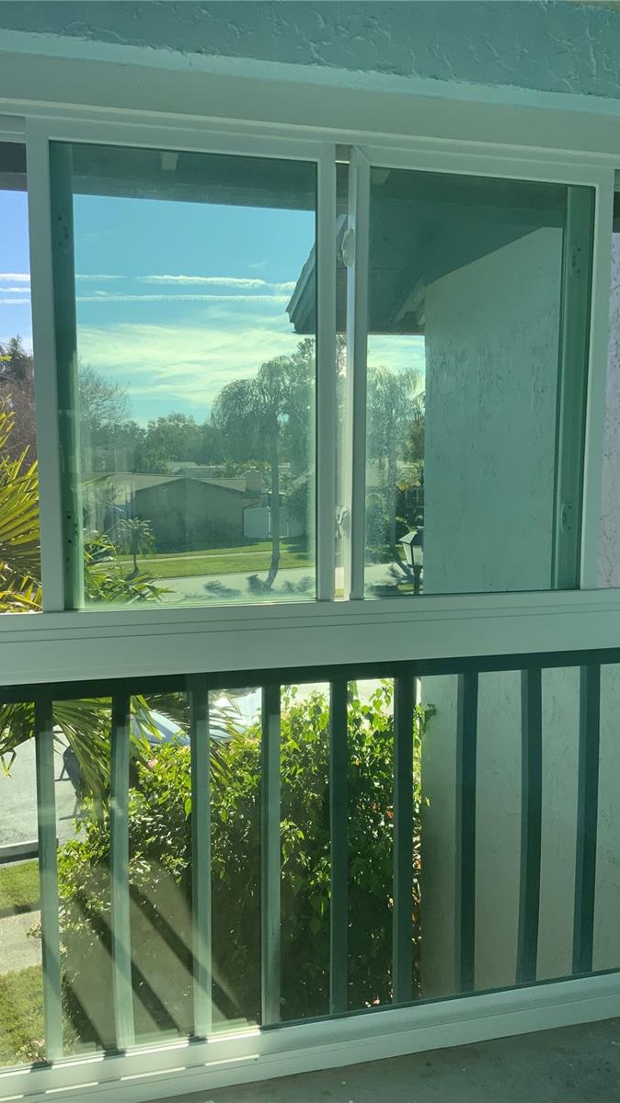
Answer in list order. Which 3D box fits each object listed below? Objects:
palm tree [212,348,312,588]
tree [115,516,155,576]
[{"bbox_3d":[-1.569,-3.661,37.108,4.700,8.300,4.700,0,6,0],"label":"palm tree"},{"bbox_3d":[-6.503,-0.271,34.500,1.510,2.100,1.510,0,6,0],"label":"tree"}]

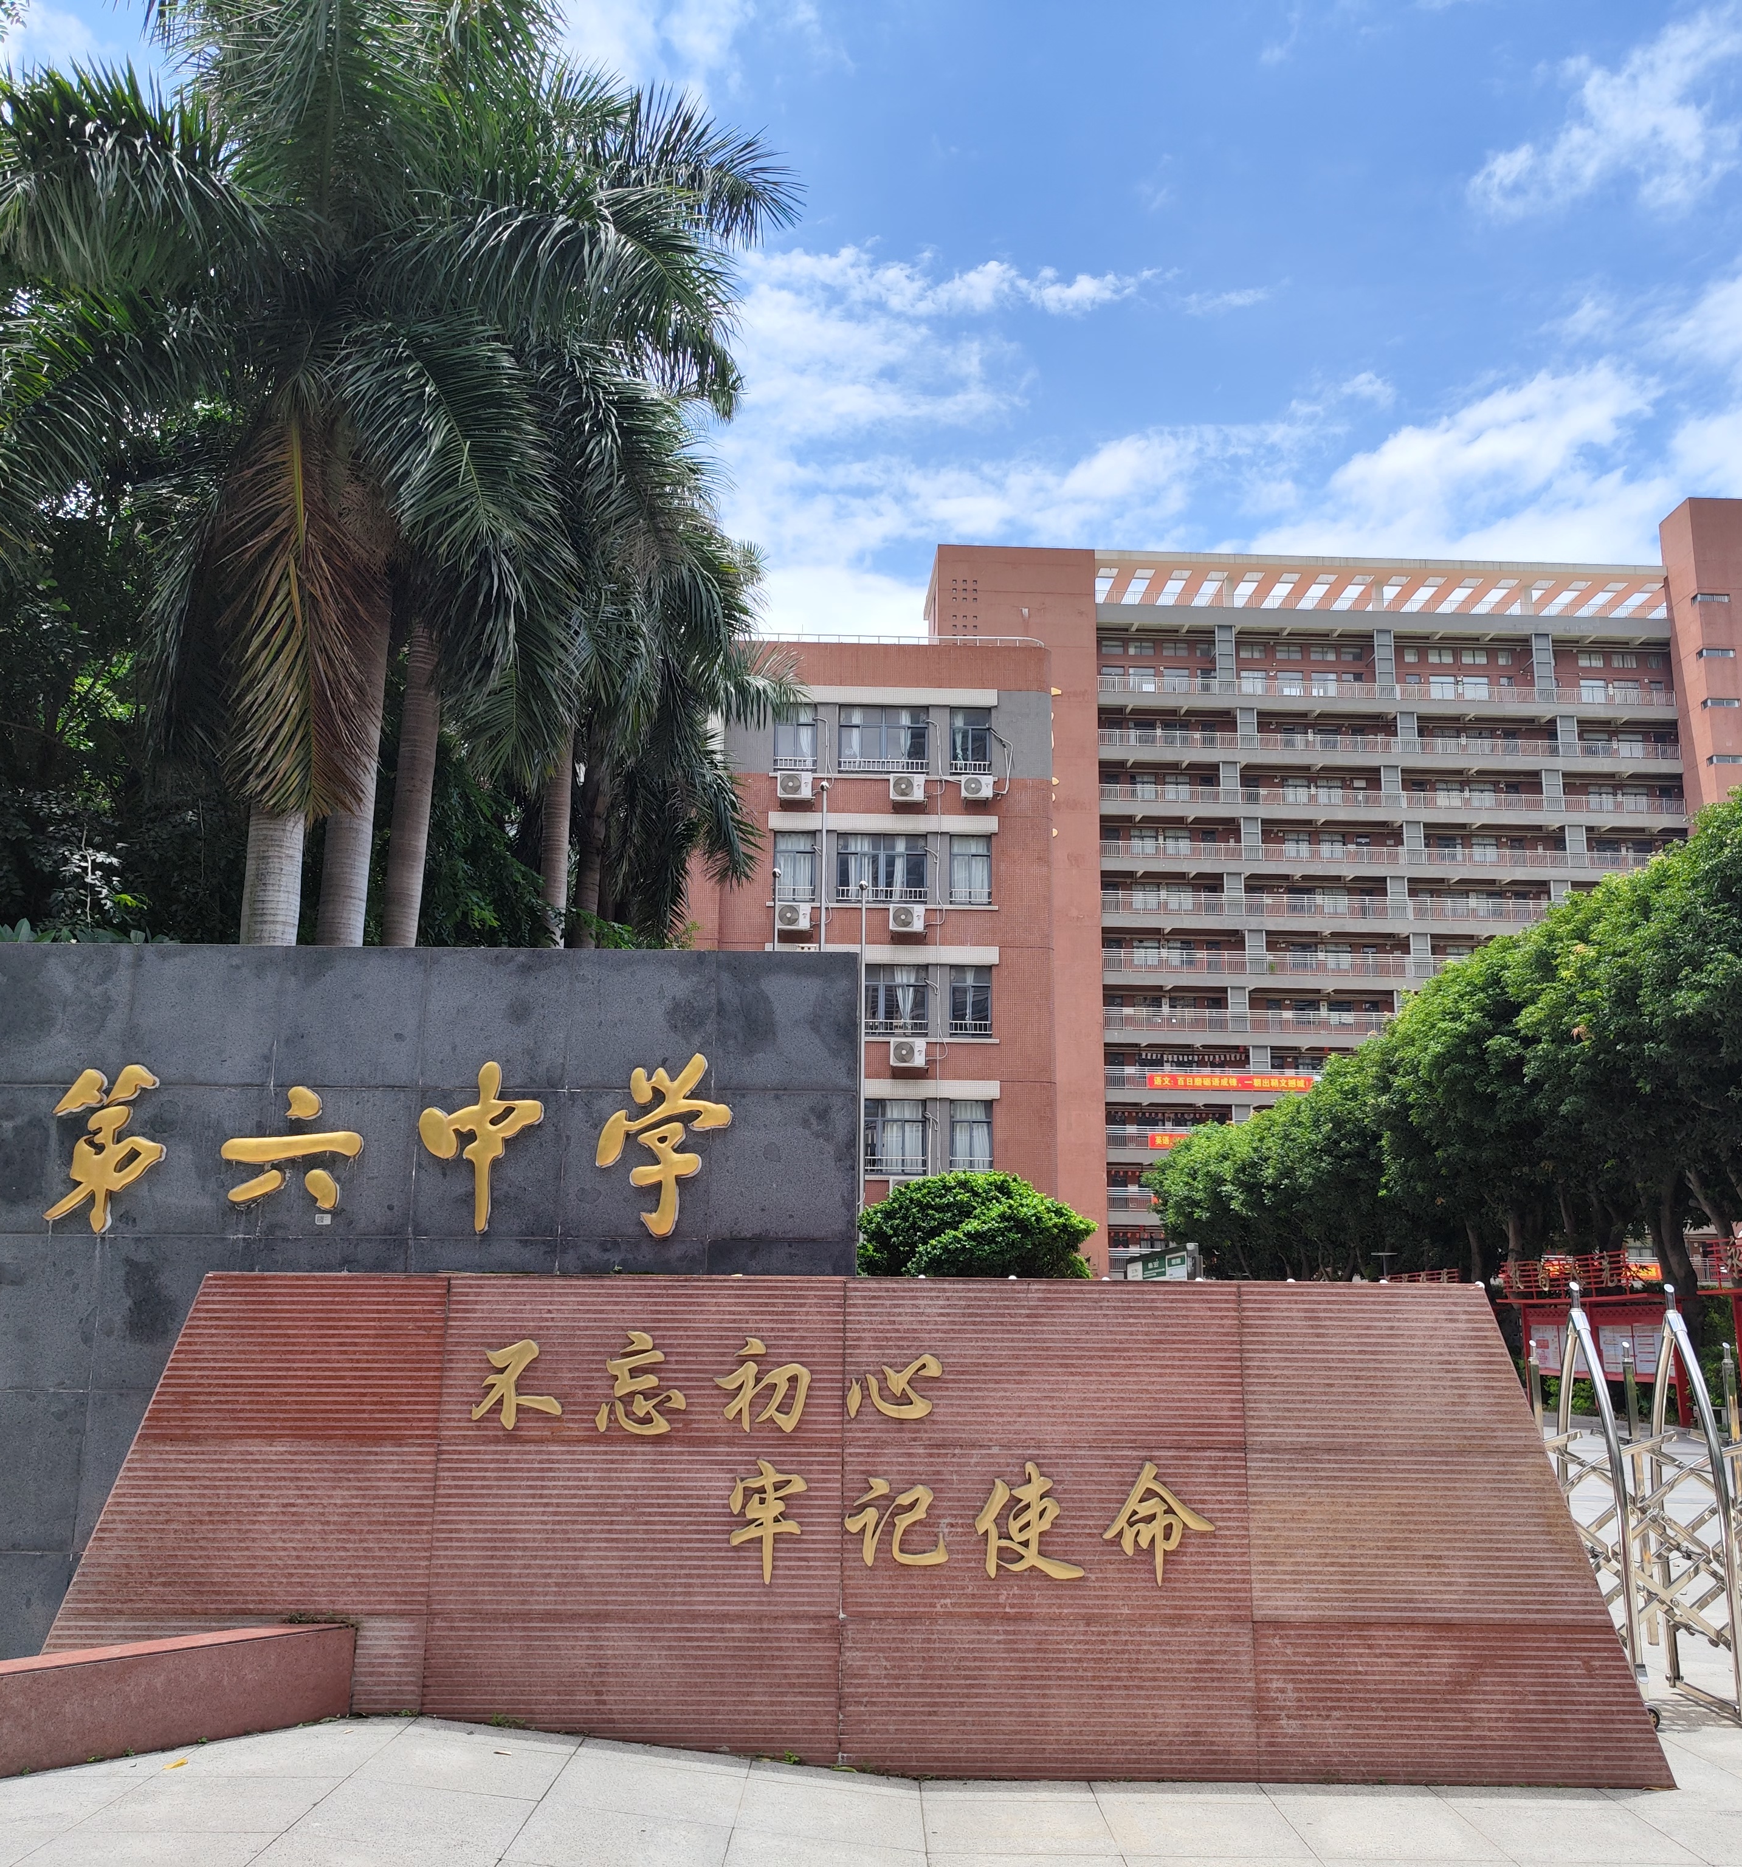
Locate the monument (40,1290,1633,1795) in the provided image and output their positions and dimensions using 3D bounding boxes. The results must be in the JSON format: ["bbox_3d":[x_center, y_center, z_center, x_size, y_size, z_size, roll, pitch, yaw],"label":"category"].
[{"bbox_3d":[-0.112,2.171,6.482,5.860,1.707,0.400,0,-12,0],"label":"monument"}]

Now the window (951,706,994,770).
[{"bbox_3d":[2.736,-5.255,46.802,1.216,1.819,0.200,1,-12,-3],"label":"window"}]

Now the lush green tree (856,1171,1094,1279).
[{"bbox_3d":[1.378,5.114,24.474,3.589,3.454,3.200,0,-12,0],"label":"lush green tree"}]

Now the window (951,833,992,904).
[{"bbox_3d":[2.667,-1.726,46.049,1.145,1.923,0.200,1,-12,-3],"label":"window"}]

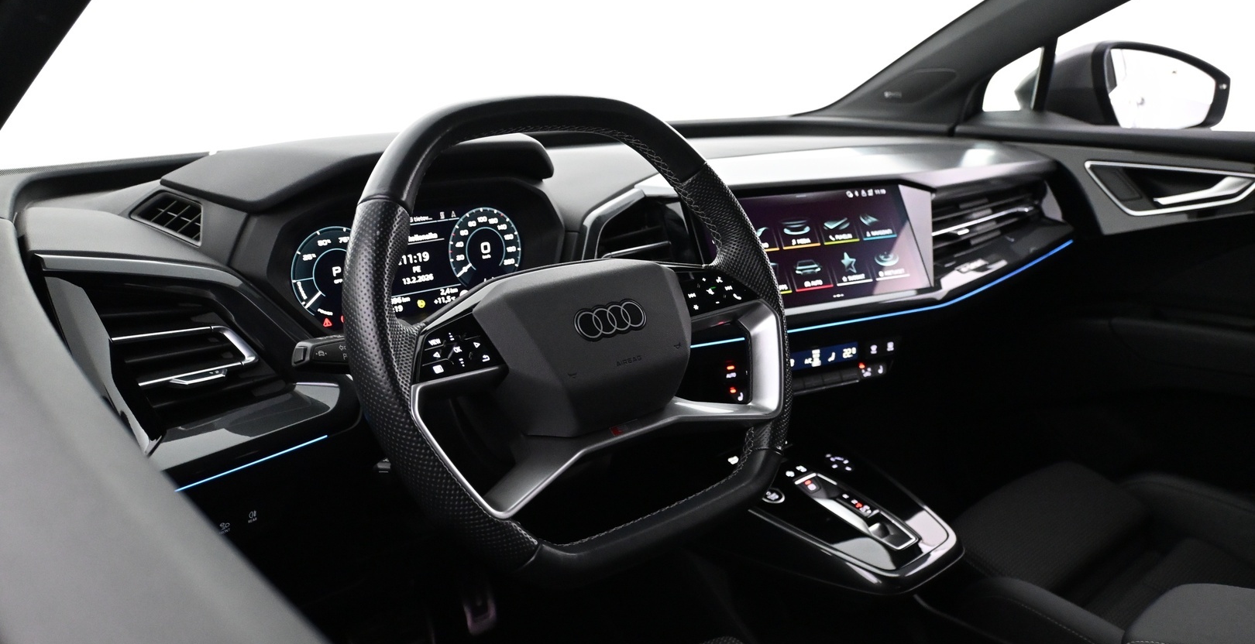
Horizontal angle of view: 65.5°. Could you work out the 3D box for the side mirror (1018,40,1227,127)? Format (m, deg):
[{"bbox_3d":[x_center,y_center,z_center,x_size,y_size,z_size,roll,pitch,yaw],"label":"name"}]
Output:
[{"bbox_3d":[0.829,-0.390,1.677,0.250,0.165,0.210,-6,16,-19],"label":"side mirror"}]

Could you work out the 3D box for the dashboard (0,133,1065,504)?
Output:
[{"bbox_3d":[0.049,-0.076,1.136,1.380,0.320,0.480,-13,20,-40],"label":"dashboard"}]

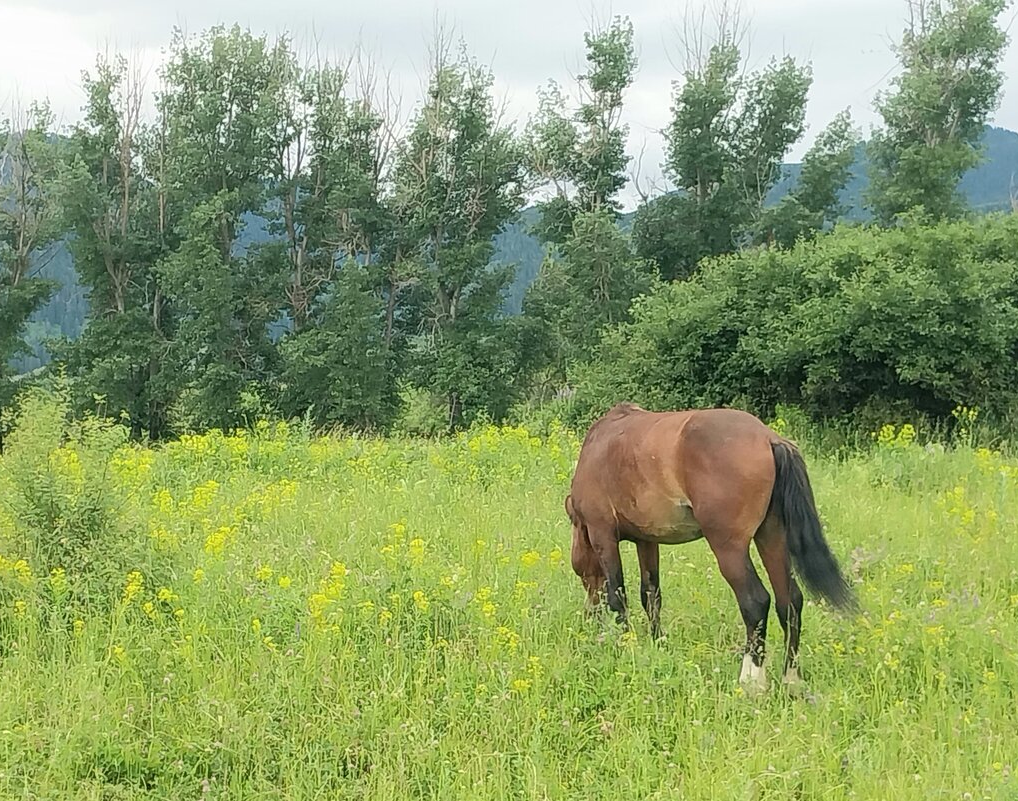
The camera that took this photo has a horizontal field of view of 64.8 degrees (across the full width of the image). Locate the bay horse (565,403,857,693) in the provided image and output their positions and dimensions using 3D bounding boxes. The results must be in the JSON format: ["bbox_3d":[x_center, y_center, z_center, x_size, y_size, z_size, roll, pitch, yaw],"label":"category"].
[{"bbox_3d":[1.020,0.735,4.520,0.620,1.460,1.900,0,0,-36],"label":"bay horse"}]

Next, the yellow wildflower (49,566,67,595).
[{"bbox_3d":[-2.415,0.965,4.300,0.091,0.145,0.087,0,0,0],"label":"yellow wildflower"}]

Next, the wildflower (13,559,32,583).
[{"bbox_3d":[-2.729,0.954,4.500,0.095,0.129,0.091,0,0,0],"label":"wildflower"}]

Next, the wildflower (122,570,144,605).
[{"bbox_3d":[-1.901,0.944,4.050,0.106,0.167,0.101,0,0,0],"label":"wildflower"}]

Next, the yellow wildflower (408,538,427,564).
[{"bbox_3d":[-0.576,0.951,5.050,0.120,0.157,0.114,0,0,0],"label":"yellow wildflower"}]

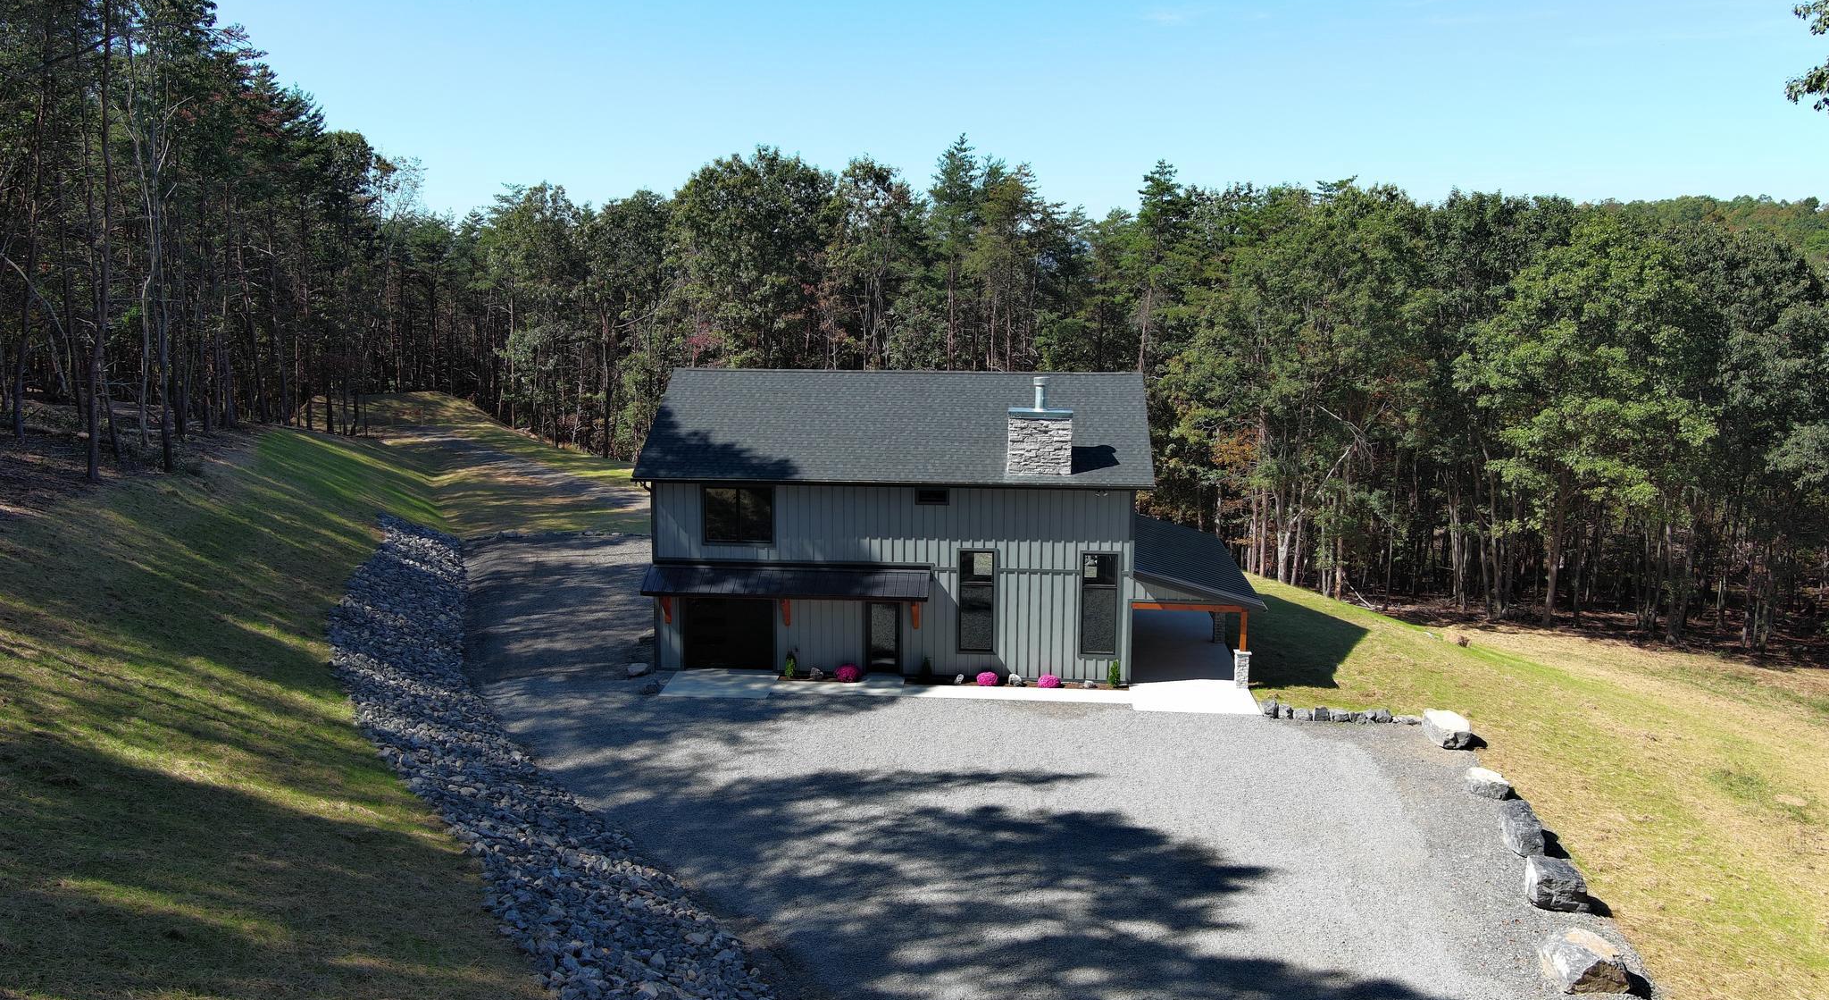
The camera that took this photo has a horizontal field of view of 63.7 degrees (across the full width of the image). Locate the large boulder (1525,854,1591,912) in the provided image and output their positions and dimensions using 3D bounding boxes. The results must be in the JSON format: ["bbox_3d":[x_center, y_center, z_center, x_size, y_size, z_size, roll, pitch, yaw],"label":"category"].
[{"bbox_3d":[11.540,6.881,26.454,0.873,0.569,1.016,2,9,11],"label":"large boulder"}]

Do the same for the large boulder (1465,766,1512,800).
[{"bbox_3d":[12.374,6.121,31.786,0.762,0.406,0.863,2,9,8],"label":"large boulder"}]

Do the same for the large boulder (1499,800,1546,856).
[{"bbox_3d":[11.934,6.503,28.942,0.660,0.569,1.422,2,9,12],"label":"large boulder"}]

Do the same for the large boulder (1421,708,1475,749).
[{"bbox_3d":[12.860,5.505,35.466,0.772,0.508,1.523,1,9,5],"label":"large boulder"}]

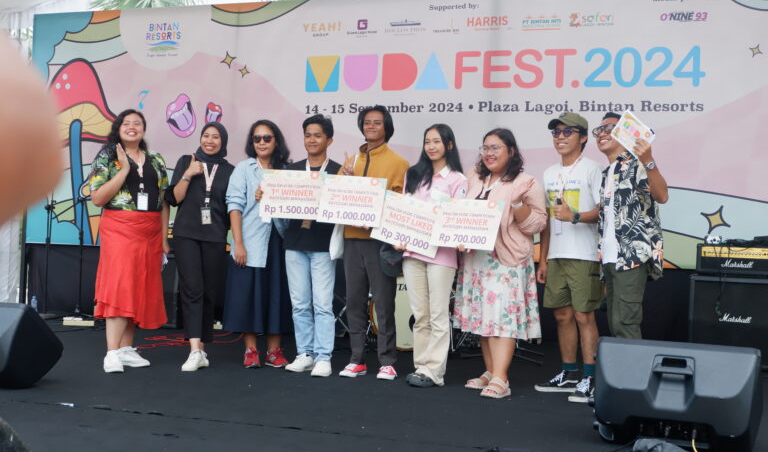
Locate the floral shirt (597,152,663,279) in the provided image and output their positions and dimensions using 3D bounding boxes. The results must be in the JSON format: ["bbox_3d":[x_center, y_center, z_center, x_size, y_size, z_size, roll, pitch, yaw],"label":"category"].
[{"bbox_3d":[1.405,-0.057,6.200,0.280,0.690,0.400,1,0,-42],"label":"floral shirt"}]

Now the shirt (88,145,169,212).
[{"bbox_3d":[-1.602,-0.298,6.820,0.480,0.390,0.290,1,0,-28],"label":"shirt"}]

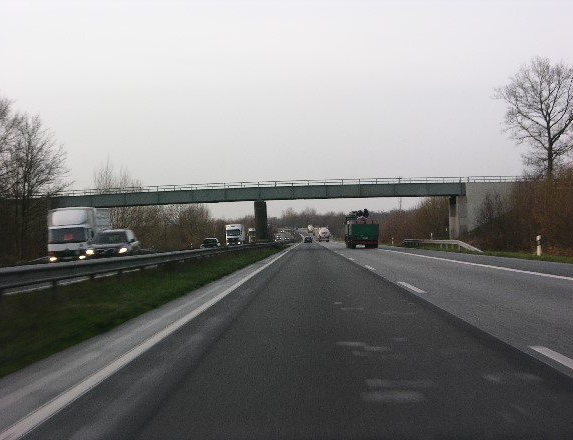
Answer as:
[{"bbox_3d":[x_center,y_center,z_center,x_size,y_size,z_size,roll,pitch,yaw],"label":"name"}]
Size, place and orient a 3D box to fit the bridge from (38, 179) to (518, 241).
[{"bbox_3d":[-0.198,-0.545,131.000,47.000,6.800,7.200,-1,-1,0],"label":"bridge"}]

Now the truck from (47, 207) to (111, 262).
[{"bbox_3d":[-11.159,0.991,71.300,2.450,3.200,7.300,-2,-1,1],"label":"truck"}]

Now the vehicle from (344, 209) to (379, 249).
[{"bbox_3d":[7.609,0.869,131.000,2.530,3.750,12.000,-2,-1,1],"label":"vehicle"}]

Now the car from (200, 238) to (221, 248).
[{"bbox_3d":[-8.625,2.724,148.000,1.800,1.460,4.400,-2,-1,1],"label":"car"}]

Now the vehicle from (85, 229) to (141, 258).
[{"bbox_3d":[-7.136,1.201,55.400,1.840,1.500,4.700,-2,-1,1],"label":"vehicle"}]

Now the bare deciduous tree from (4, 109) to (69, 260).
[{"bbox_3d":[-18.905,-2.609,100.000,5.300,11.000,5.300,-1,-1,0],"label":"bare deciduous tree"}]

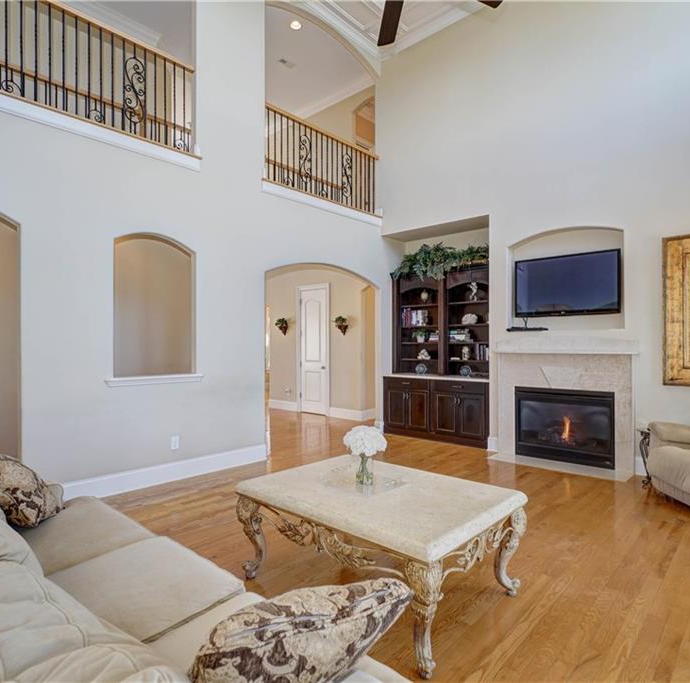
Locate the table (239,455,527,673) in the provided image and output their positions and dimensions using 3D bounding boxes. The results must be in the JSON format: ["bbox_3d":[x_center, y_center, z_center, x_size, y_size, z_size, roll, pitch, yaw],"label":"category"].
[{"bbox_3d":[0.188,1.102,2.574,1.300,0.545,0.985,0,0,43],"label":"table"}]

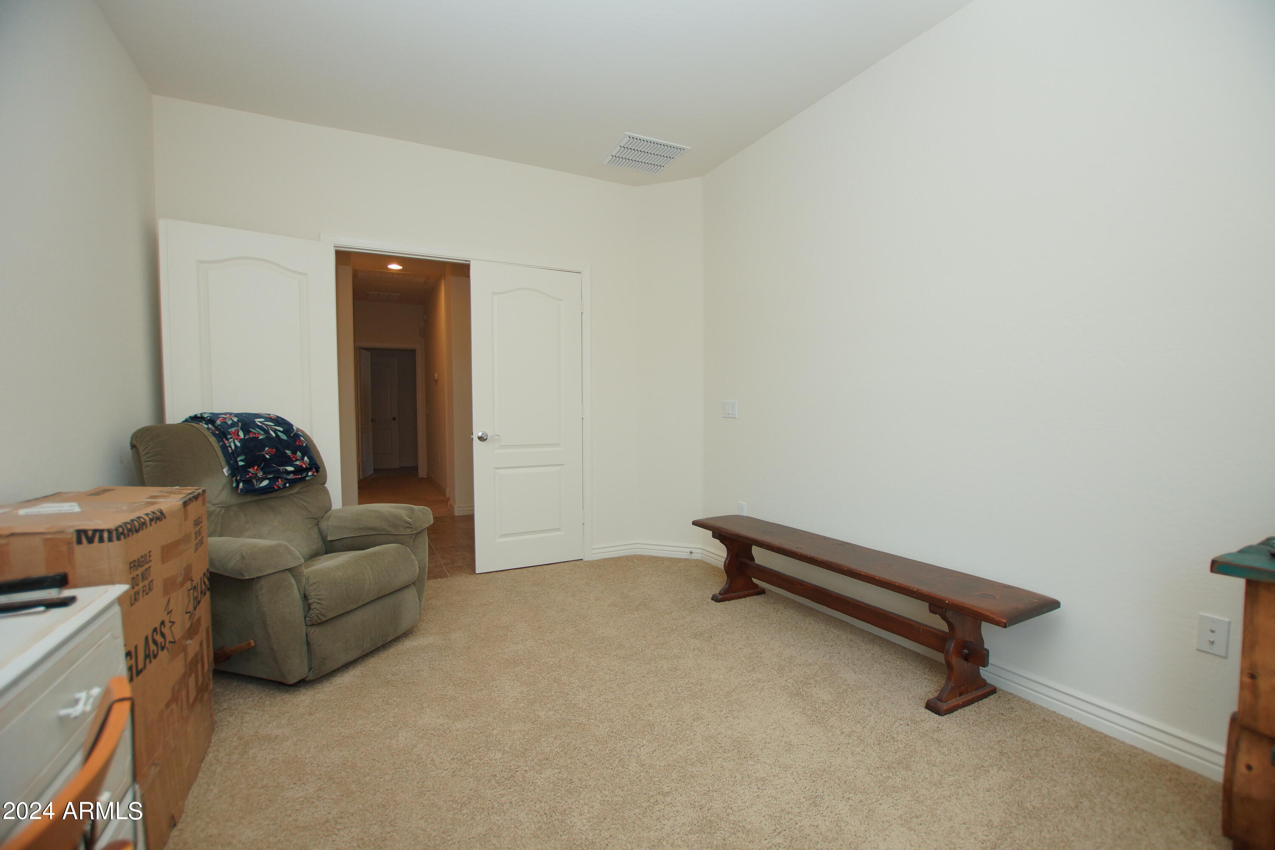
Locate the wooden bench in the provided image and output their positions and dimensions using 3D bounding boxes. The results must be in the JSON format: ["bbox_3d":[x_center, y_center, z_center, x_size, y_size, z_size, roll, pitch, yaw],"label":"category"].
[{"bbox_3d":[0.904,0.805,2.532,0.354,0.414,1.749,-2,2,-28],"label":"wooden bench"}]

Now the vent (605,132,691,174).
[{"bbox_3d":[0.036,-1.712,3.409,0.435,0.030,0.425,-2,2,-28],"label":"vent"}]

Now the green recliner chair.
[{"bbox_3d":[-1.613,0.508,2.477,0.950,1.050,0.890,0,2,22],"label":"green recliner chair"}]

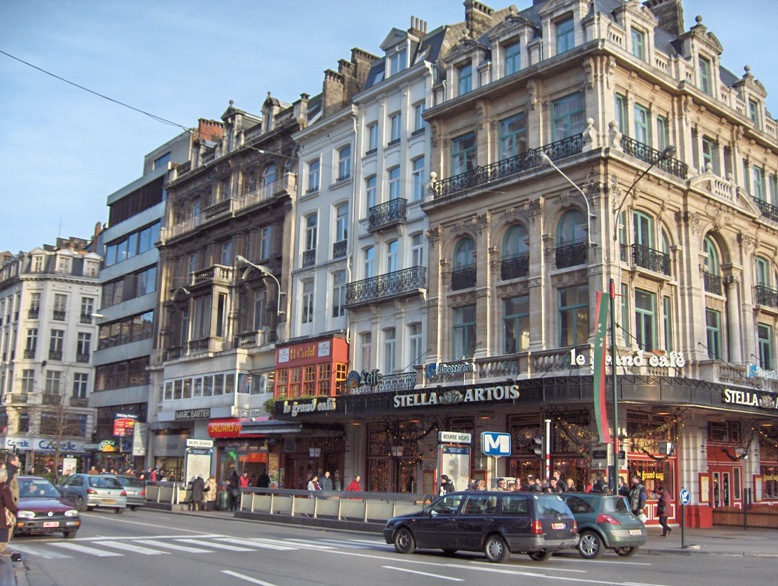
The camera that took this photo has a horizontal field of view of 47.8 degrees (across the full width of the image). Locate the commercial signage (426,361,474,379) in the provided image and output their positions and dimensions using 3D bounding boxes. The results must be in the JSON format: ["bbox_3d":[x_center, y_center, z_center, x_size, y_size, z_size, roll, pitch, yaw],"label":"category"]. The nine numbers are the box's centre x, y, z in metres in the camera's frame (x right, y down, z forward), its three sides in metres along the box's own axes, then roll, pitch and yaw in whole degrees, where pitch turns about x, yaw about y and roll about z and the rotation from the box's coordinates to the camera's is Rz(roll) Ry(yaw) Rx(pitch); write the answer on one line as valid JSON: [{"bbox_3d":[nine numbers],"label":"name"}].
[{"bbox_3d":[2.485,3.142,36.053,0.150,0.680,2.870,12,-16,-40],"label":"commercial signage"}]

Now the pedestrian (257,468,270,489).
[{"bbox_3d":[-5.950,9.210,41.462,0.540,1.760,0.380,-3,-13,20],"label":"pedestrian"}]

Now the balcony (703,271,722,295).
[{"bbox_3d":[13.566,-0.340,36.902,1.501,0.831,0.200,12,-16,-41],"label":"balcony"}]

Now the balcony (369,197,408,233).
[{"bbox_3d":[-0.054,-3.556,40.628,0.500,1.173,2.230,11,-15,-39],"label":"balcony"}]

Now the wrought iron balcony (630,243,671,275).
[{"bbox_3d":[10.190,-1.234,34.159,2.480,0.870,0.280,11,-15,-41],"label":"wrought iron balcony"}]

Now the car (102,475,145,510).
[{"bbox_3d":[-12.602,8.960,39.387,1.700,1.420,4.250,11,-15,-40],"label":"car"}]

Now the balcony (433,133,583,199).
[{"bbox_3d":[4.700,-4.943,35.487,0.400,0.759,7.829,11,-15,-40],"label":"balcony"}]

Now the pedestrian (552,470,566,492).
[{"bbox_3d":[5.025,6.153,25.792,0.350,1.830,0.500,2,-11,-5],"label":"pedestrian"}]

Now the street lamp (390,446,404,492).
[{"bbox_3d":[0.322,7.574,35.197,0.470,2.960,0.470,12,-16,-40],"label":"street lamp"}]

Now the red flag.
[{"bbox_3d":[5.576,1.922,22.929,0.550,4.020,0.250,8,-14,-29],"label":"red flag"}]

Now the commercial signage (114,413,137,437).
[{"bbox_3d":[-17.557,8.763,58.386,1.700,1.470,0.200,11,-15,-39],"label":"commercial signage"}]

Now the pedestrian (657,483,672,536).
[{"bbox_3d":[8.882,7.050,28.195,0.550,1.620,0.480,6,-13,-21],"label":"pedestrian"}]

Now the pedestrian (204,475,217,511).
[{"bbox_3d":[-8.134,9.080,39.740,0.500,1.640,0.400,4,-12,-12],"label":"pedestrian"}]

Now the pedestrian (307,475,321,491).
[{"bbox_3d":[-3.113,8.320,36.043,0.400,1.660,0.520,-7,-15,34],"label":"pedestrian"}]

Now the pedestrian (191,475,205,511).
[{"bbox_3d":[-8.315,8.712,38.360,0.580,1.580,0.400,8,-13,-28],"label":"pedestrian"}]

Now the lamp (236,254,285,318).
[{"bbox_3d":[-6.873,-0.338,46.595,3.200,2.800,0.350,12,-16,-40],"label":"lamp"}]

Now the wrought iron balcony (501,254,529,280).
[{"bbox_3d":[4.987,-0.994,34.510,0.200,0.906,1.407,11,-15,-40],"label":"wrought iron balcony"}]

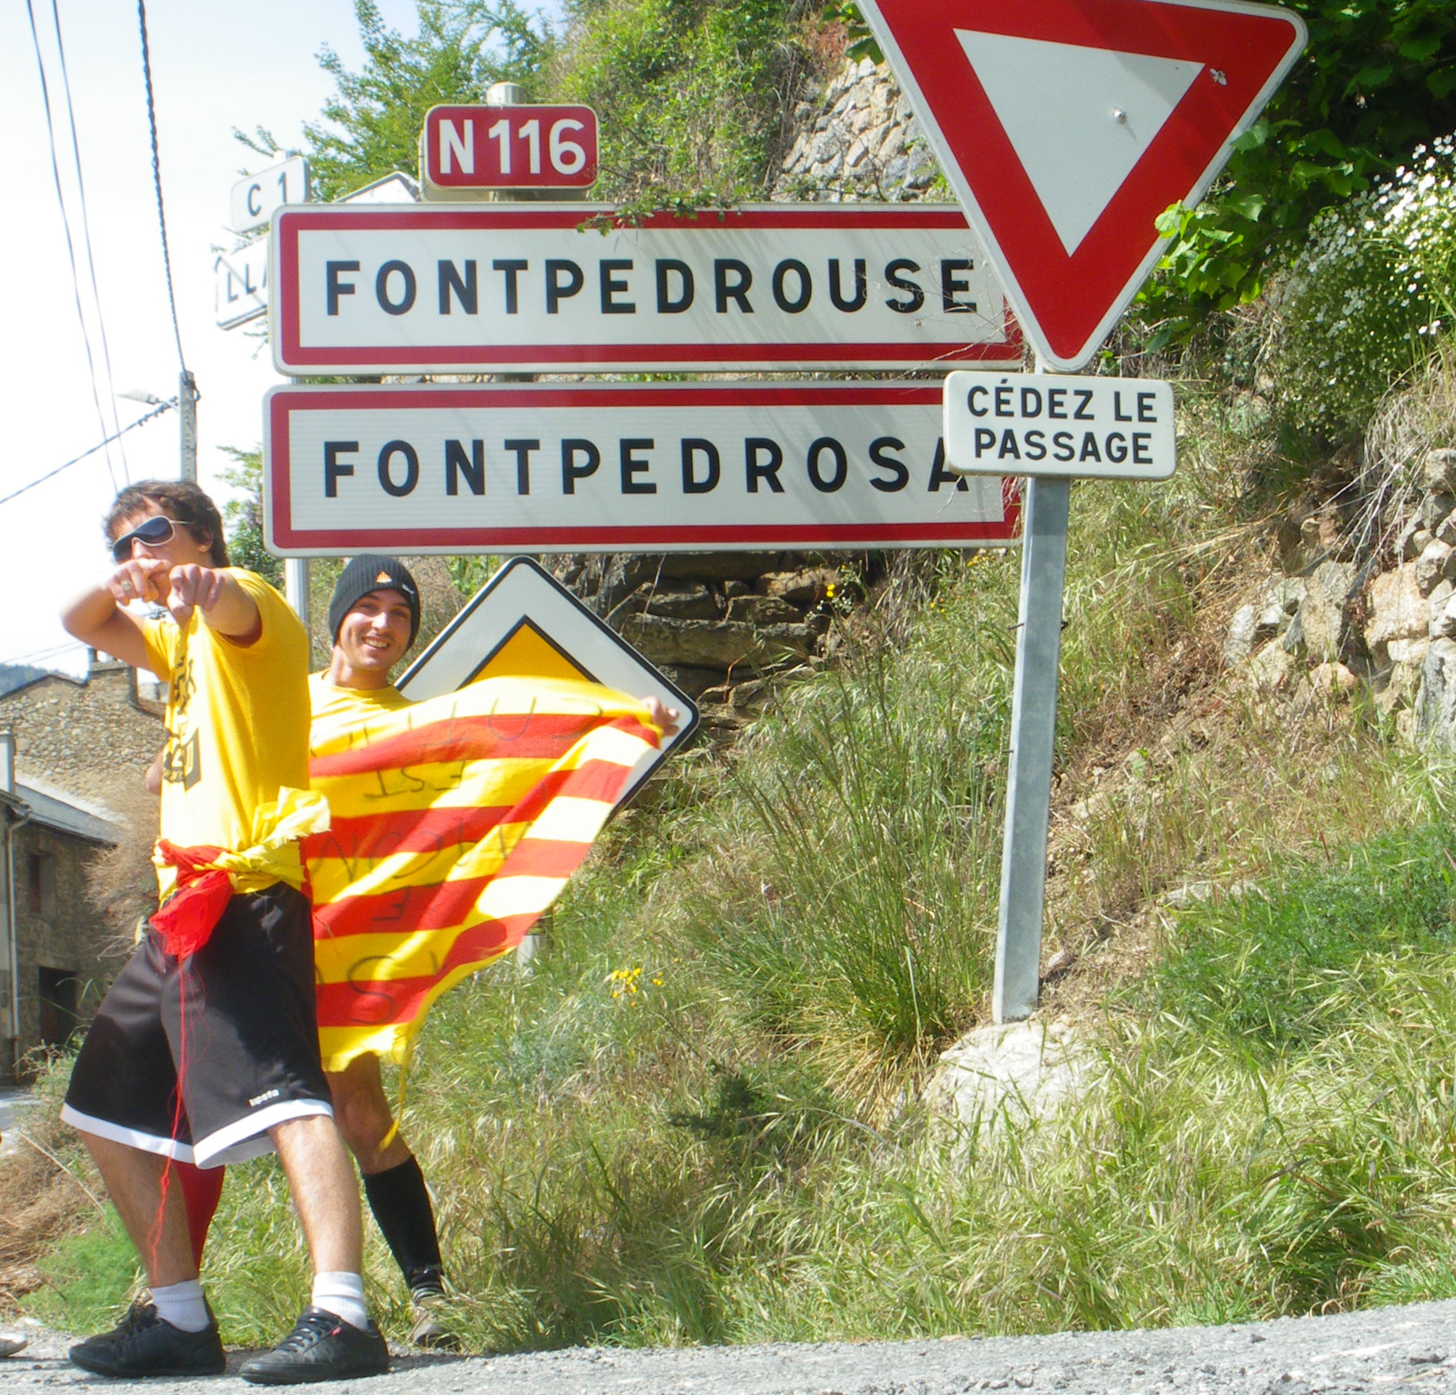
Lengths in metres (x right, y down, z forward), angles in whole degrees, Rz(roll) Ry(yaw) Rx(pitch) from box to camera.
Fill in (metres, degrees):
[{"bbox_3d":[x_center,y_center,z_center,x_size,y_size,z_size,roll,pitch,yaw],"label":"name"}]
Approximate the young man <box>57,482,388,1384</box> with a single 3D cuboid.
[{"bbox_3d":[-0.955,0.446,5.170,0.570,1.710,0.600,3,-9,-34],"label":"young man"}]

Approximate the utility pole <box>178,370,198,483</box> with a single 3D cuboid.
[{"bbox_3d":[-6.476,0.537,32.974,0.260,9.200,0.240,-3,-8,11],"label":"utility pole"}]

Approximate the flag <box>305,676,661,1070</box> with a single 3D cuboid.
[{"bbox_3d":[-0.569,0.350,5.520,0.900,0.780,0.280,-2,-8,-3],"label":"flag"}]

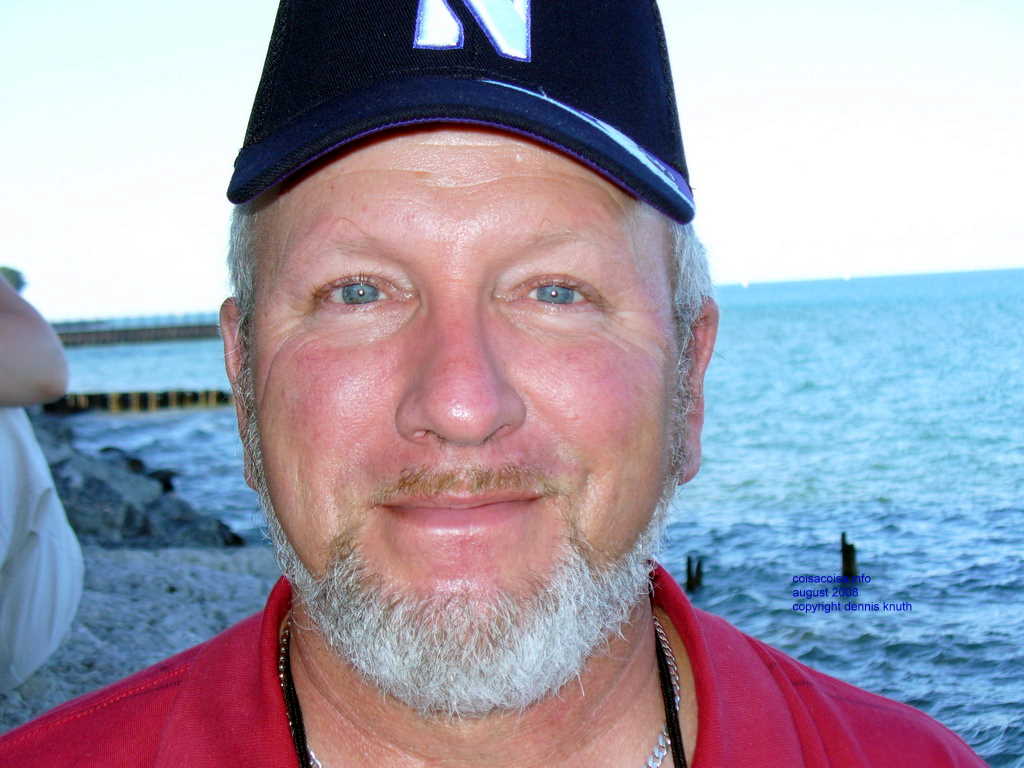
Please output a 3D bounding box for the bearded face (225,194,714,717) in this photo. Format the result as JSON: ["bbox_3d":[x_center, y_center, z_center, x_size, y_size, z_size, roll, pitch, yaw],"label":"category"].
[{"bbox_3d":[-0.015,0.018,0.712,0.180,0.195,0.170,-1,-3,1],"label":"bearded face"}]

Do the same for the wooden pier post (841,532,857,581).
[{"bbox_3d":[4.450,2.280,27.000,0.190,0.630,0.190,-3,2,0],"label":"wooden pier post"}]

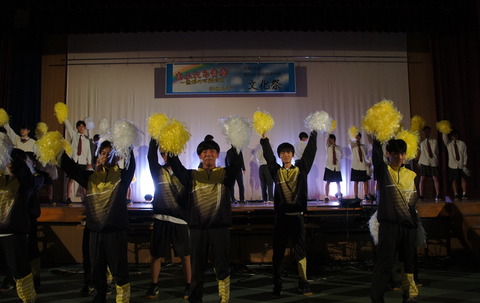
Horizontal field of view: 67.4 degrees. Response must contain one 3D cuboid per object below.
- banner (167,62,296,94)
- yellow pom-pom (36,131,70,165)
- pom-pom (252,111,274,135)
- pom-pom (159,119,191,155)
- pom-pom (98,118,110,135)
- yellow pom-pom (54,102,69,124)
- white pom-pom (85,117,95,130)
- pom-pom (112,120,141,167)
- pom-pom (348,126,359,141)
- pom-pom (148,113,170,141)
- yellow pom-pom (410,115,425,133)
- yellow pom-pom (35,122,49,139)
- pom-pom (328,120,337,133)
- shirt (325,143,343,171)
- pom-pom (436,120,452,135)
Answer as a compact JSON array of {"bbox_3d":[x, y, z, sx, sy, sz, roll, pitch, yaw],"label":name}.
[{"bbox_3d":[-0.207,-1.638,8.100,2.920,0.700,0.030,-1,-5,0],"label":"banner"},{"bbox_3d":[-1.789,-0.038,3.450,0.320,0.330,0.300,-1,-5,0],"label":"yellow pom-pom"},{"bbox_3d":[0.268,-0.327,4.050,0.250,0.270,0.250,-1,-5,0],"label":"pom-pom"},{"bbox_3d":[-0.656,-0.150,3.600,0.320,0.360,0.310,-1,-5,0],"label":"pom-pom"},{"bbox_3d":[-3.014,-0.561,8.000,0.260,0.330,0.260,-1,-5,0],"label":"pom-pom"},{"bbox_3d":[-3.549,-0.760,7.150,0.280,0.410,0.280,-1,-5,0],"label":"yellow pom-pom"},{"bbox_3d":[-3.300,-0.615,7.900,0.230,0.290,0.230,-1,-5,0],"label":"white pom-pom"},{"bbox_3d":[-1.100,-0.088,3.500,0.280,0.420,0.280,-1,-5,0],"label":"pom-pom"},{"bbox_3d":[2.557,-0.417,8.100,0.240,0.300,0.240,-1,-5,0],"label":"pom-pom"},{"bbox_3d":[-0.895,-0.273,4.000,0.260,0.310,0.260,-1,-5,0],"label":"pom-pom"},{"bbox_3d":[3.900,-0.615,7.900,0.310,0.370,0.300,-1,-5,0],"label":"yellow pom-pom"},{"bbox_3d":[-3.964,-0.410,7.200,0.270,0.310,0.270,-1,-5,0],"label":"yellow pom-pom"},{"bbox_3d":[2.123,-0.577,8.300,0.240,0.290,0.240,-1,-5,0],"label":"pom-pom"},{"bbox_3d":[2.132,0.125,8.200,0.420,0.630,0.250,-1,-5,0],"label":"shirt"},{"bbox_3d":[4.436,-0.521,7.800,0.330,0.310,0.300,-1,-5,0],"label":"pom-pom"}]

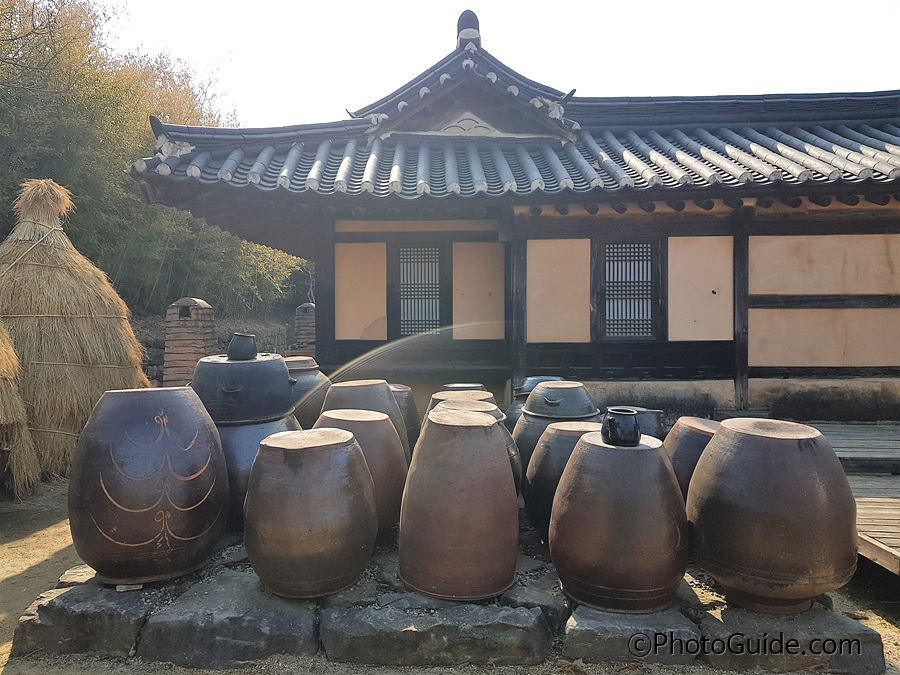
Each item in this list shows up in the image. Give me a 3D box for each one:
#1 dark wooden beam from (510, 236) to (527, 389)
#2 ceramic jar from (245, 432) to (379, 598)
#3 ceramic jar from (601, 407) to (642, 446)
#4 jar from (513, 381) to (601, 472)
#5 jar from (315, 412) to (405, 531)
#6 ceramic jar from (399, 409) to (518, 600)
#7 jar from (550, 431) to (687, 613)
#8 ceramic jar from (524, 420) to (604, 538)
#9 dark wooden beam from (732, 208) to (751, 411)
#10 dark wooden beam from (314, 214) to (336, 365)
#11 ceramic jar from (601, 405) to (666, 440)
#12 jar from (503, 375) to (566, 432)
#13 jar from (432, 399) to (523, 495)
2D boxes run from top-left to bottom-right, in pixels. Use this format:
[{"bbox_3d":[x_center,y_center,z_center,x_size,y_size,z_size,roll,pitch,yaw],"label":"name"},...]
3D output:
[{"bbox_3d":[0.816,-0.280,7.995,0.180,2.080,0.180,0,2,5],"label":"dark wooden beam"},{"bbox_3d":[-0.703,0.861,3.379,0.650,0.720,0.650,0,2,0],"label":"ceramic jar"},{"bbox_3d":[0.814,0.433,3.220,0.187,0.158,0.187,0,2,0],"label":"ceramic jar"},{"bbox_3d":[0.710,0.695,4.321,0.630,0.790,0.630,0,2,0],"label":"jar"},{"bbox_3d":[-0.575,0.830,4.080,0.635,0.720,0.635,0,2,0],"label":"jar"},{"bbox_3d":[0.043,0.760,3.223,0.560,0.752,0.560,0,2,0],"label":"ceramic jar"},{"bbox_3d":[0.779,0.814,3.124,0.620,0.679,0.620,0,2,0],"label":"jar"},{"bbox_3d":[0.785,0.859,4.061,0.645,0.660,0.645,0,2,0],"label":"ceramic jar"},{"bbox_3d":[3.434,-0.347,7.950,0.165,2.420,0.165,0,2,0],"label":"dark wooden beam"},{"bbox_3d":[-1.527,-0.401,8.292,0.230,2.157,0.220,0,2,5],"label":"dark wooden beam"},{"bbox_3d":[1.426,0.846,5.242,0.560,0.580,0.560,0,2,0],"label":"ceramic jar"},{"bbox_3d":[0.731,0.685,5.121,0.600,0.744,0.600,0,2,0],"label":"jar"},{"bbox_3d":[0.110,0.797,4.072,0.645,0.770,0.645,0,2,0],"label":"jar"}]

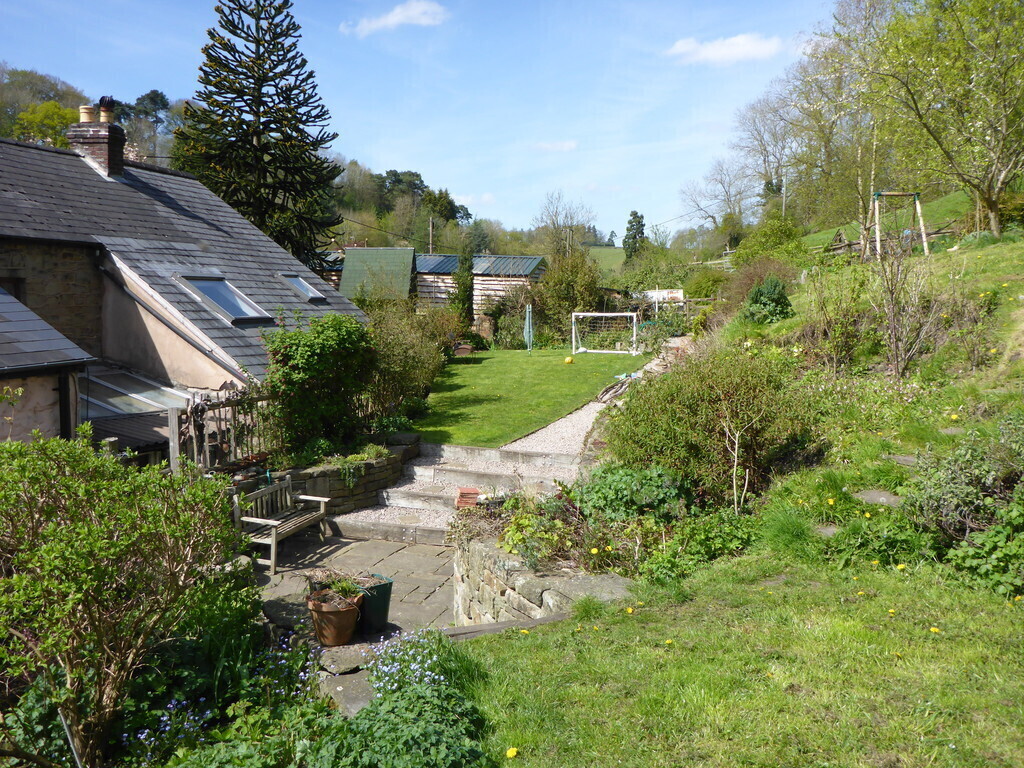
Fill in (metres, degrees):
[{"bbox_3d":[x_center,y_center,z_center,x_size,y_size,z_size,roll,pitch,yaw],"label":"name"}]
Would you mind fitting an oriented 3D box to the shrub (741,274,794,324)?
[{"bbox_3d":[6.015,-1.989,19.500,1.200,1.120,1.150,1,6,0],"label":"shrub"}]

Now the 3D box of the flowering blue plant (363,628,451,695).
[{"bbox_3d":[-0.599,1.575,4.700,0.460,0.290,0.380,1,6,0],"label":"flowering blue plant"}]

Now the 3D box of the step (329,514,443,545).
[{"bbox_3d":[-1.605,2.020,11.325,1.750,0.220,0.220,2,6,14],"label":"step"}]

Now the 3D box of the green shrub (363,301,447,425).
[{"bbox_3d":[-2.154,-0.451,16.600,1.550,2.350,1.700,1,6,0],"label":"green shrub"}]

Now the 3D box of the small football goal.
[{"bbox_3d":[2.728,-1.464,23.966,1.830,1.220,0.800,2,6,14],"label":"small football goal"}]

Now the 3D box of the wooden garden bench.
[{"bbox_3d":[-2.961,1.745,10.565,0.620,0.900,1.420,2,6,14],"label":"wooden garden bench"}]

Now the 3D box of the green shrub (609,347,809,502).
[{"bbox_3d":[2.231,0.446,9.600,2.100,1.600,1.850,1,6,0],"label":"green shrub"}]

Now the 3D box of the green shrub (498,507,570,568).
[{"bbox_3d":[0.196,1.360,7.200,0.600,0.450,0.550,1,6,0],"label":"green shrub"}]

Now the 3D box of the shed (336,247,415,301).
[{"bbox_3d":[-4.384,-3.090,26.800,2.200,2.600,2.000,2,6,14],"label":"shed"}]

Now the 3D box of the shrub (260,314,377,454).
[{"bbox_3d":[-3.107,-0.056,13.300,1.650,2.100,1.550,1,6,0],"label":"shrub"}]

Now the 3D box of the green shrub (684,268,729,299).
[{"bbox_3d":[7.749,-3.964,33.000,1.750,1.250,1.600,1,6,0],"label":"green shrub"}]

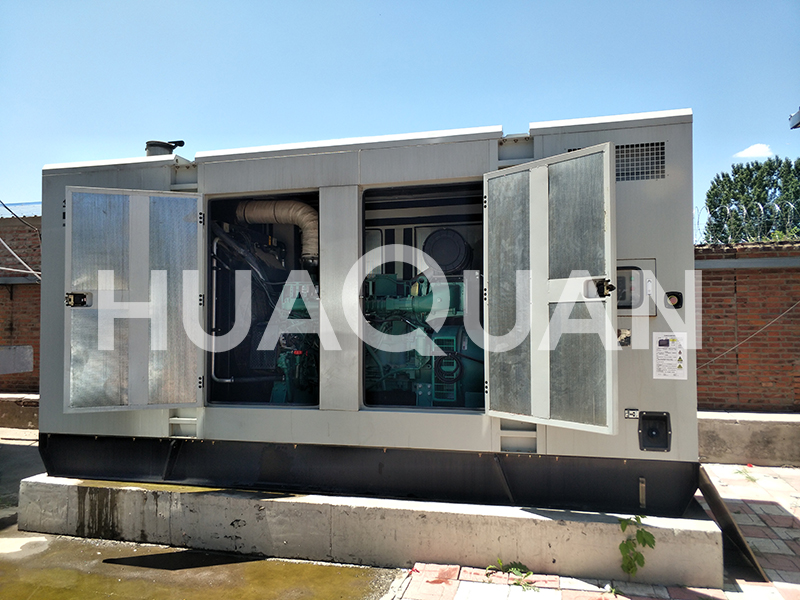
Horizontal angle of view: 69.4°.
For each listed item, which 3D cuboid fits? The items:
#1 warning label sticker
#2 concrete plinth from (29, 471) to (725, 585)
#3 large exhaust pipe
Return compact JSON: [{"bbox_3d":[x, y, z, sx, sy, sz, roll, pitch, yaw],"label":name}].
[{"bbox_3d":[1.670,0.347,3.571,0.190,0.290,0.005,-1,-2,14],"label":"warning label sticker"},{"bbox_3d":[-0.329,1.587,4.916,5.000,0.348,2.035,-1,-2,13],"label":"concrete plinth"},{"bbox_3d":[-1.068,-0.585,5.094,0.850,0.605,0.230,-1,-2,13],"label":"large exhaust pipe"}]

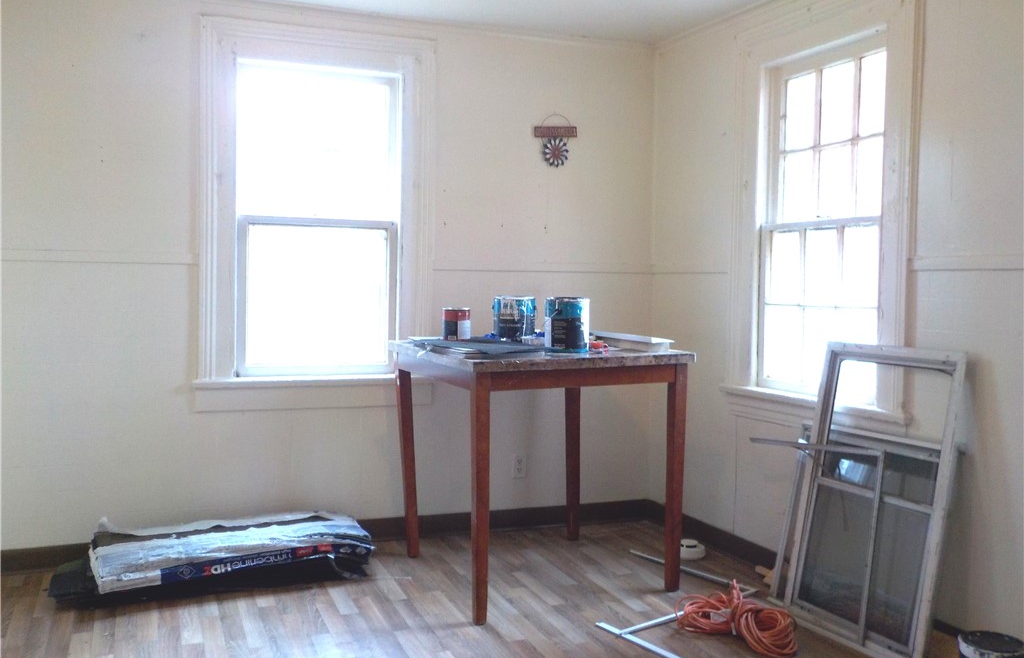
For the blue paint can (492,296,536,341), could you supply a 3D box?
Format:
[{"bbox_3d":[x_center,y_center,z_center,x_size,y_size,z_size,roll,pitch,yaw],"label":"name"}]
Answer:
[{"bbox_3d":[0.012,-0.040,3.653,0.172,0.190,0.172,1,3,0],"label":"blue paint can"}]

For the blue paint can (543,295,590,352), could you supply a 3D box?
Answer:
[{"bbox_3d":[0.212,-0.017,3.393,0.172,0.195,0.172,1,3,4],"label":"blue paint can"}]

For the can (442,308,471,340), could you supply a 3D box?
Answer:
[{"bbox_3d":[-0.219,-0.018,3.544,0.109,0.124,0.109,1,3,0],"label":"can"}]

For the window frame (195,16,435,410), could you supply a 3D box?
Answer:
[{"bbox_3d":[-0.822,-0.505,3.814,0.985,1.545,0.110,0,3,-19],"label":"window frame"}]

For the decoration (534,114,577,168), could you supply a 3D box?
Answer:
[{"bbox_3d":[0.205,-0.874,4.115,0.210,0.235,0.030,0,3,-19],"label":"decoration"}]

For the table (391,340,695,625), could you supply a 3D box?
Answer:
[{"bbox_3d":[0.089,0.535,3.575,0.912,0.914,0.912,-1,3,-25],"label":"table"}]

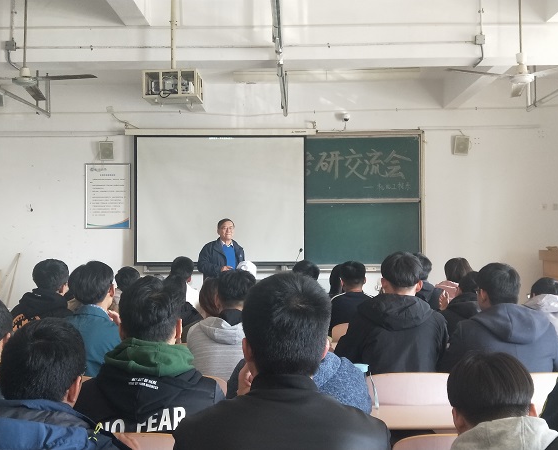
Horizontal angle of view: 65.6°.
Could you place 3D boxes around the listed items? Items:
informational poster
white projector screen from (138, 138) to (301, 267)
[{"bbox_3d":[-2.454,-0.411,6.214,0.662,0.945,0.030,0,-2,1],"label":"informational poster"},{"bbox_3d":[-0.820,-0.340,6.080,2.411,1.837,0.040,0,-2,1],"label":"white projector screen"}]

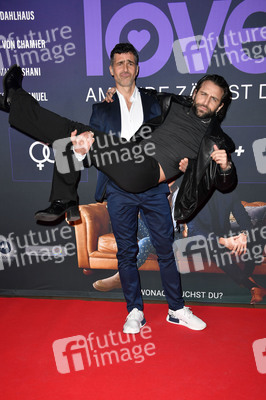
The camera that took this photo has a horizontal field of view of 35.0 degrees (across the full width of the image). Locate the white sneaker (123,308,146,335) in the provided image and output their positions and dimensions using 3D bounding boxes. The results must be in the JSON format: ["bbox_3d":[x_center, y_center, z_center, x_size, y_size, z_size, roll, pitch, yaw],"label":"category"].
[{"bbox_3d":[0.017,0.795,2.830,0.108,0.110,0.288,5,14,23],"label":"white sneaker"}]

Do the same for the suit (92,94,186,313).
[{"bbox_3d":[0.015,0.060,2.620,0.630,1.480,0.460,-1,13,0],"label":"suit"}]

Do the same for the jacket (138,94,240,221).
[{"bbox_3d":[0.285,-0.270,2.400,0.720,0.680,0.420,36,10,5],"label":"jacket"}]

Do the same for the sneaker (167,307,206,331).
[{"bbox_3d":[0.364,0.797,2.874,0.288,0.113,0.106,7,16,30],"label":"sneaker"}]

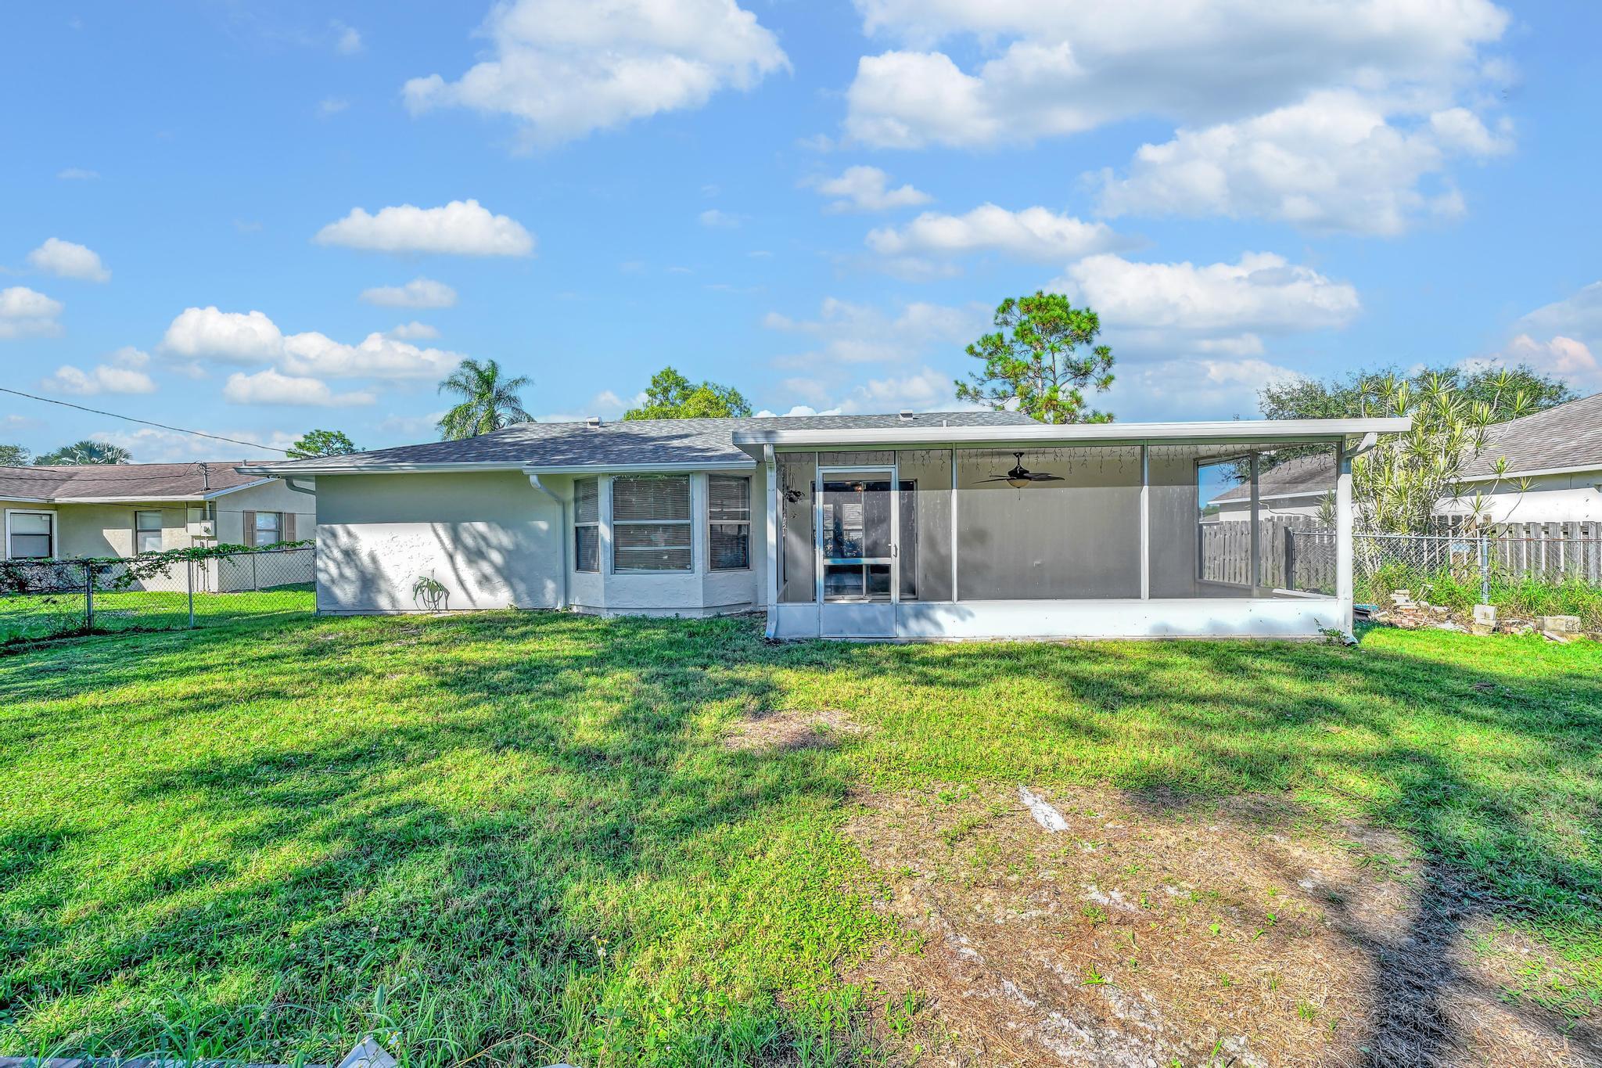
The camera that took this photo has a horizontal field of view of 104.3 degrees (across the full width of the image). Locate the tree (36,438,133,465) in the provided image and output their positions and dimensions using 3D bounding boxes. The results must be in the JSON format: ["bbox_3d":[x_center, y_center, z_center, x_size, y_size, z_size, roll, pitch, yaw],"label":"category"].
[{"bbox_3d":[-37.800,-1.850,33.000,4.700,6.500,4.700,0,0,0],"label":"tree"}]

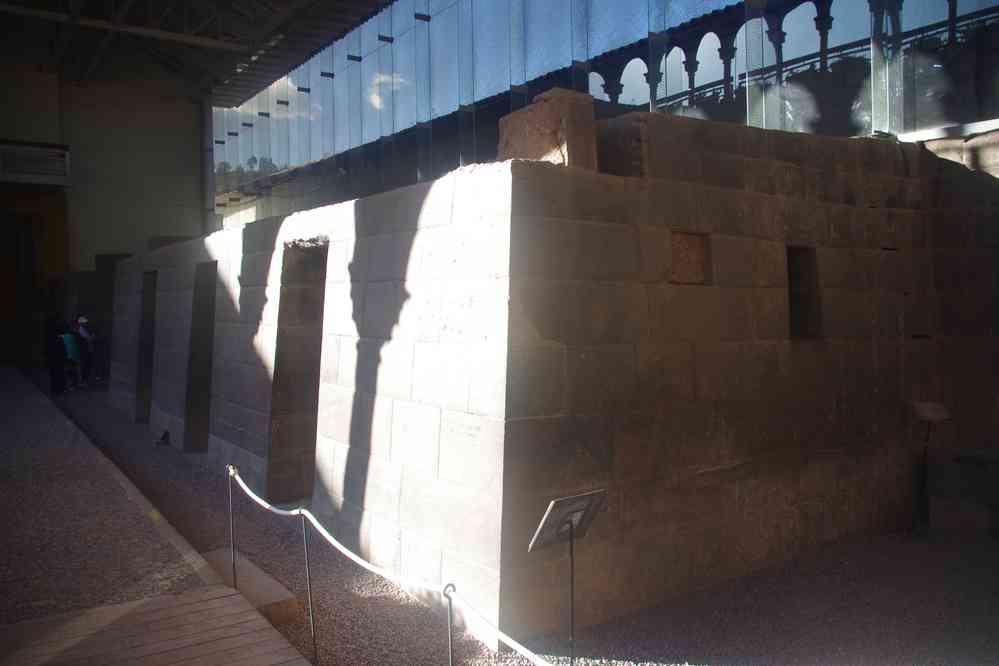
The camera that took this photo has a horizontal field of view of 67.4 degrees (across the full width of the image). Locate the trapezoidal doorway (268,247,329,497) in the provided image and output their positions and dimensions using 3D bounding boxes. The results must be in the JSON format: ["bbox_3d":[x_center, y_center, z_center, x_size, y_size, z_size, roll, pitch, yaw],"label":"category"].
[{"bbox_3d":[-1.462,0.377,6.221,0.500,2.234,0.997,-2,3,-36],"label":"trapezoidal doorway"}]

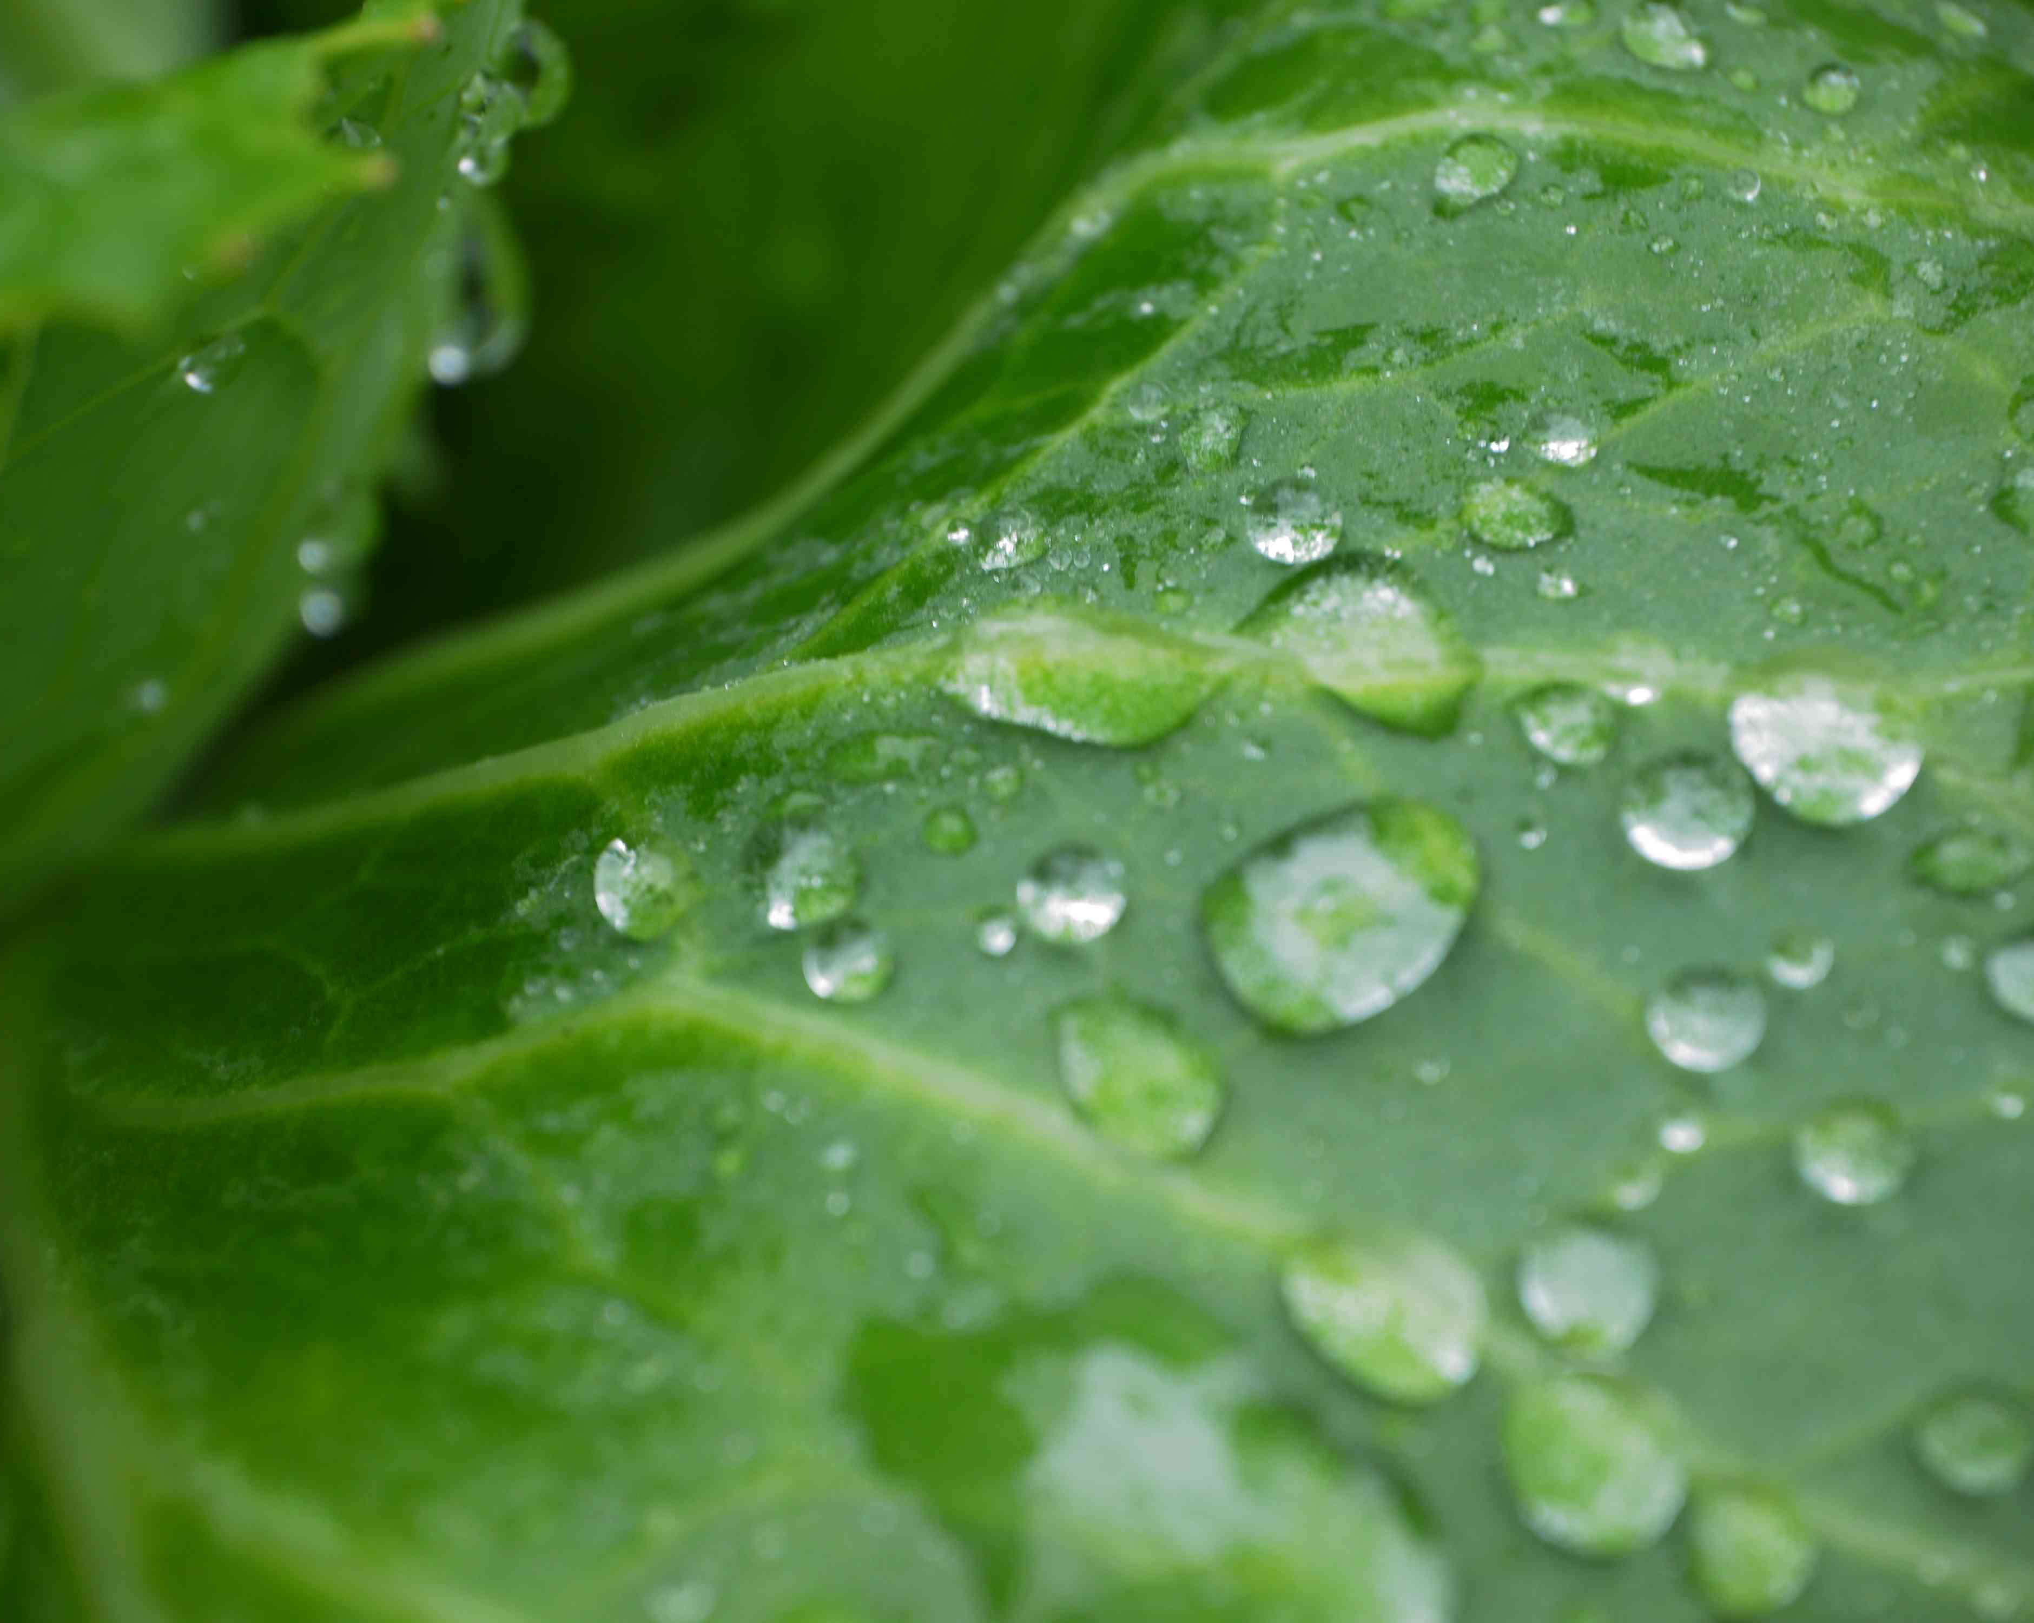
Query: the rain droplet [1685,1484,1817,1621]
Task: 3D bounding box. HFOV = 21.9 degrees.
[{"bbox_3d":[0.031,0.031,0.220,0.006,0.004,0.006,0,48,0],"label":"rain droplet"}]

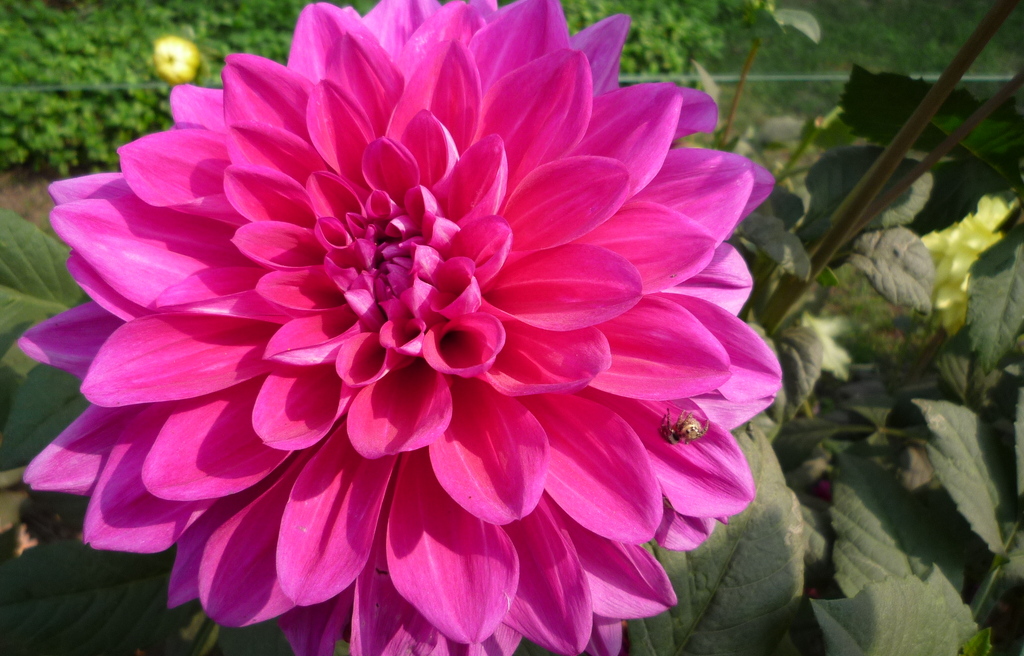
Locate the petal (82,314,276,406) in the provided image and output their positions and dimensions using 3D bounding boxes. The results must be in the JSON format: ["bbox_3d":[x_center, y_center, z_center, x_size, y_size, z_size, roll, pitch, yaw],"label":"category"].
[{"bbox_3d":[-0.094,0.011,0.211,0.055,0.012,0.023,-12,71,-4],"label":"petal"}]

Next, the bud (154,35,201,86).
[{"bbox_3d":[-0.308,-0.247,0.680,0.041,0.041,0.041,4,28,8],"label":"bud"}]

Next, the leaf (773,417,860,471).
[{"bbox_3d":[0.126,0.049,0.310,0.038,0.012,0.026,-4,54,-10],"label":"leaf"}]

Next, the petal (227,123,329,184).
[{"bbox_3d":[-0.066,-0.049,0.212,0.035,0.017,0.014,30,6,3],"label":"petal"}]

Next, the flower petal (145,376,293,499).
[{"bbox_3d":[-0.087,0.033,0.225,0.051,0.012,0.027,-33,74,-26],"label":"flower petal"}]

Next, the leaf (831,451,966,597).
[{"bbox_3d":[0.186,0.093,0.360,0.055,0.015,0.077,-26,65,-21],"label":"leaf"}]

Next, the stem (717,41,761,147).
[{"bbox_3d":[0.123,-0.127,0.400,0.006,0.064,0.006,11,15,0],"label":"stem"}]

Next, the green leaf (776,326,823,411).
[{"bbox_3d":[0.130,0.018,0.340,0.028,0.042,0.012,15,-16,-27],"label":"green leaf"}]

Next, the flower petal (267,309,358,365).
[{"bbox_3d":[-0.057,0.003,0.217,0.033,0.014,0.015,-29,71,-38],"label":"flower petal"}]

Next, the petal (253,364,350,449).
[{"bbox_3d":[-0.059,0.023,0.215,0.022,0.012,0.036,35,48,12],"label":"petal"}]

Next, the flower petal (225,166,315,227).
[{"bbox_3d":[-0.069,-0.038,0.213,0.029,0.017,0.011,25,-7,-12],"label":"flower petal"}]

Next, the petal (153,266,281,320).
[{"bbox_3d":[-0.083,-0.009,0.215,0.043,0.014,0.014,-1,63,5],"label":"petal"}]

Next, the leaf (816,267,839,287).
[{"bbox_3d":[0.164,-0.027,0.385,0.014,0.004,0.010,32,64,0],"label":"leaf"}]

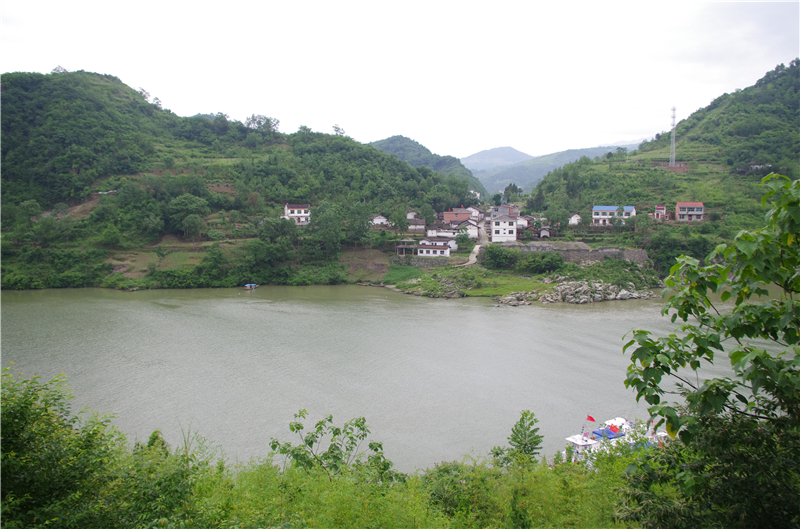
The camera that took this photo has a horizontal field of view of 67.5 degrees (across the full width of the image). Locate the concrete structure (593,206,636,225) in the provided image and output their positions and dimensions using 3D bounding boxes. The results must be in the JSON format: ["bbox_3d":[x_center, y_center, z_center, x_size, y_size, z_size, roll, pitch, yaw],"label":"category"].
[{"bbox_3d":[95.260,-21.560,266.000,17.500,8.100,7.500,2,4,34],"label":"concrete structure"}]

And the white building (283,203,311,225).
[{"bbox_3d":[-44.070,-21.740,258.000,9.600,8.200,7.500,-1,4,-21],"label":"white building"}]

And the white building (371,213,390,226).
[{"bbox_3d":[-9.150,-20.470,276.000,6.800,6.000,8.000,-1,4,-14],"label":"white building"}]

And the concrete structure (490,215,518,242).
[{"bbox_3d":[41.250,-14.110,236.000,9.600,10.600,9.000,1,4,10],"label":"concrete structure"}]

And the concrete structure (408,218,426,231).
[{"bbox_3d":[7.520,-17.790,268.000,7.800,5.000,6.000,0,4,-4],"label":"concrete structure"}]

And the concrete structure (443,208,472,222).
[{"bbox_3d":[28.240,-23.470,292.000,12.500,7.300,9.000,0,4,5],"label":"concrete structure"}]

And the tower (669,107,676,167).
[{"bbox_3d":[176.850,-82.620,388.000,4.000,39.300,4.000,2,4,25],"label":"tower"}]

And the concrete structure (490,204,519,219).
[{"bbox_3d":[53.900,-26.290,308.000,9.300,8.200,9.500,1,4,22],"label":"concrete structure"}]

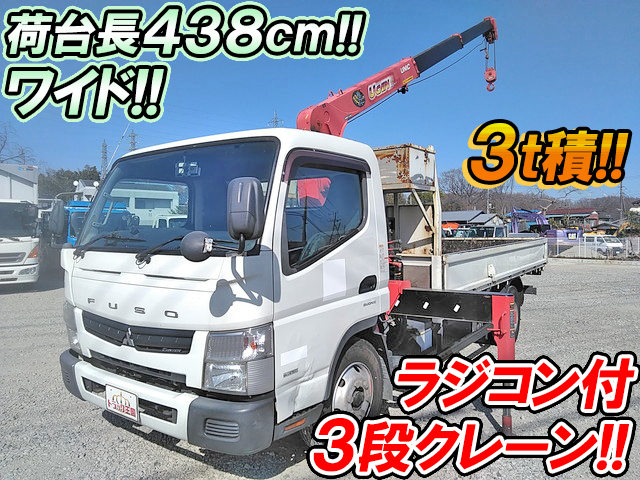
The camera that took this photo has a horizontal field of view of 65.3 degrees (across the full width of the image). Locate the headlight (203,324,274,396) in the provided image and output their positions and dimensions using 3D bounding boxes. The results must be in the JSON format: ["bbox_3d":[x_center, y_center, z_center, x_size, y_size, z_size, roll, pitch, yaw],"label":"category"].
[{"bbox_3d":[-0.445,0.609,2.616,0.390,0.380,0.165,1,3,35],"label":"headlight"}]

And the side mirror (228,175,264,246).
[{"bbox_3d":[-0.328,-0.117,2.191,0.160,0.290,0.090,0,2,10],"label":"side mirror"}]

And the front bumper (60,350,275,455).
[{"bbox_3d":[-1.101,0.942,3.059,1.995,0.320,0.210,1,3,35],"label":"front bumper"}]

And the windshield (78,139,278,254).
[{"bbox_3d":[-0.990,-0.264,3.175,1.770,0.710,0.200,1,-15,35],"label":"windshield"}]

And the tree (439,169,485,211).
[{"bbox_3d":[21.259,-5.784,75.000,6.600,10.000,6.600,0,2,0],"label":"tree"}]

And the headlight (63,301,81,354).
[{"bbox_3d":[-1.731,0.590,3.517,0.390,0.375,0.165,1,3,35],"label":"headlight"}]

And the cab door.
[{"bbox_3d":[0.072,0.226,3.159,0.190,1.490,1.200,1,3,35],"label":"cab door"}]

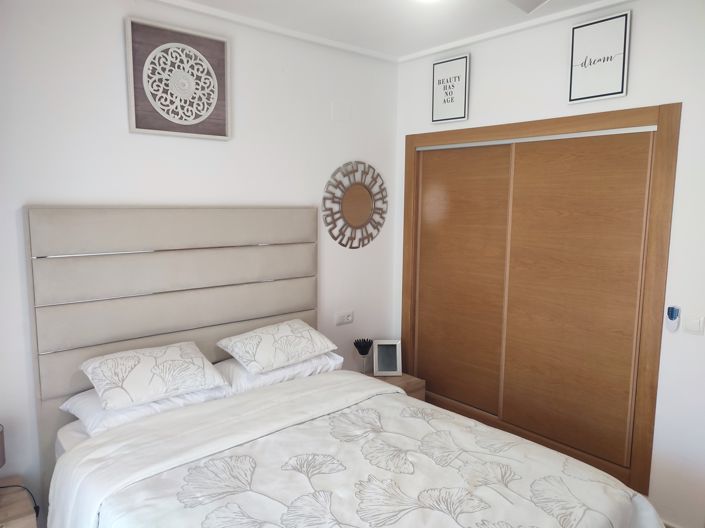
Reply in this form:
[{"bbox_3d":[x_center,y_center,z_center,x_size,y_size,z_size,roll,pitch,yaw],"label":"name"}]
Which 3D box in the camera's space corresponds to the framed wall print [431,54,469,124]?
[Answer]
[{"bbox_3d":[0.645,-1.145,3.364,0.022,0.405,0.300,-6,9,-41],"label":"framed wall print"}]

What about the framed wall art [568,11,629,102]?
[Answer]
[{"bbox_3d":[1.277,-1.060,2.644,0.022,0.405,0.300,-6,9,-41],"label":"framed wall art"}]

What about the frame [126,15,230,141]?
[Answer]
[{"bbox_3d":[-0.896,-0.949,2.676,0.535,0.545,0.035,-6,9,-41],"label":"frame"}]

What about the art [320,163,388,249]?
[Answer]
[{"bbox_3d":[0.022,-0.410,3.558,0.610,0.610,0.030,-6,9,-41],"label":"art"}]

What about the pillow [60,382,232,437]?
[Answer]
[{"bbox_3d":[-0.967,0.648,2.474,0.730,0.140,0.360,-6,19,-41],"label":"pillow"}]

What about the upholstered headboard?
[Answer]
[{"bbox_3d":[-0.849,0.433,2.864,1.590,1.500,0.090,-6,9,-41],"label":"upholstered headboard"}]

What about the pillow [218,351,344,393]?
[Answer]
[{"bbox_3d":[-0.420,0.593,2.948,0.740,0.140,0.360,-6,19,-41],"label":"pillow"}]

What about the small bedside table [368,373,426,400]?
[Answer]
[{"bbox_3d":[0.228,1.033,3.703,0.460,0.385,0.370,-6,9,-41],"label":"small bedside table"}]

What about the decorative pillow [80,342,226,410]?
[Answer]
[{"bbox_3d":[-0.942,0.526,2.433,0.550,0.120,0.350,-5,30,-42],"label":"decorative pillow"}]

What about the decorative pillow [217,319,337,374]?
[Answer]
[{"bbox_3d":[-0.427,0.461,2.877,0.550,0.120,0.350,-11,32,-42],"label":"decorative pillow"}]

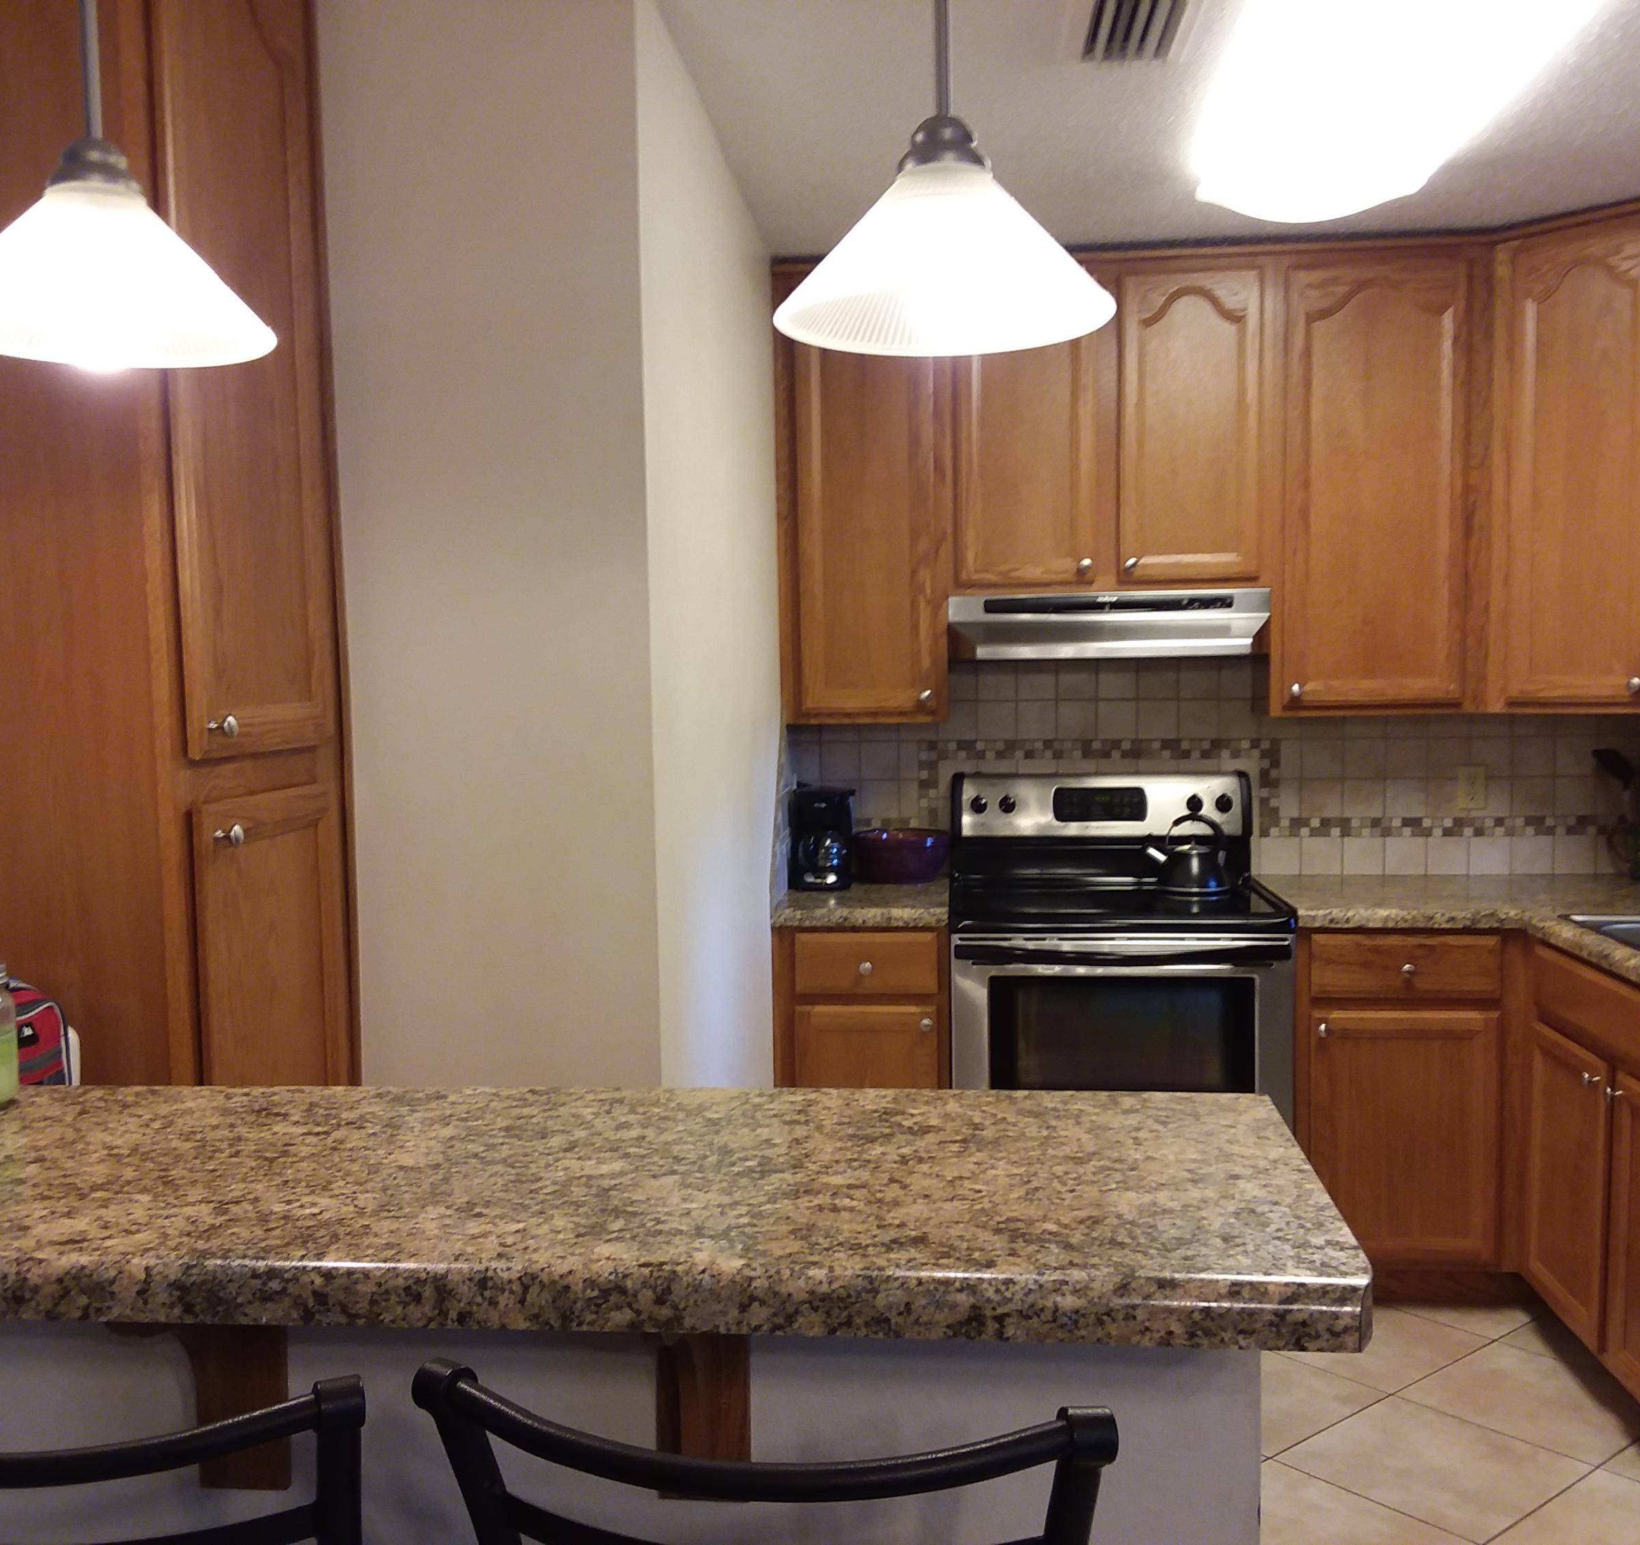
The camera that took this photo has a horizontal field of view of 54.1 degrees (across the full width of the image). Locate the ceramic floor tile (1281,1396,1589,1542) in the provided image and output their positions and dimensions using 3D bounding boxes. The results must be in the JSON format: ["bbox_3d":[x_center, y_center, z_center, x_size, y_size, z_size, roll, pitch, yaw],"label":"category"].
[{"bbox_3d":[1.117,1.263,2.926,0.400,0.010,0.400,-4,5,-39],"label":"ceramic floor tile"}]

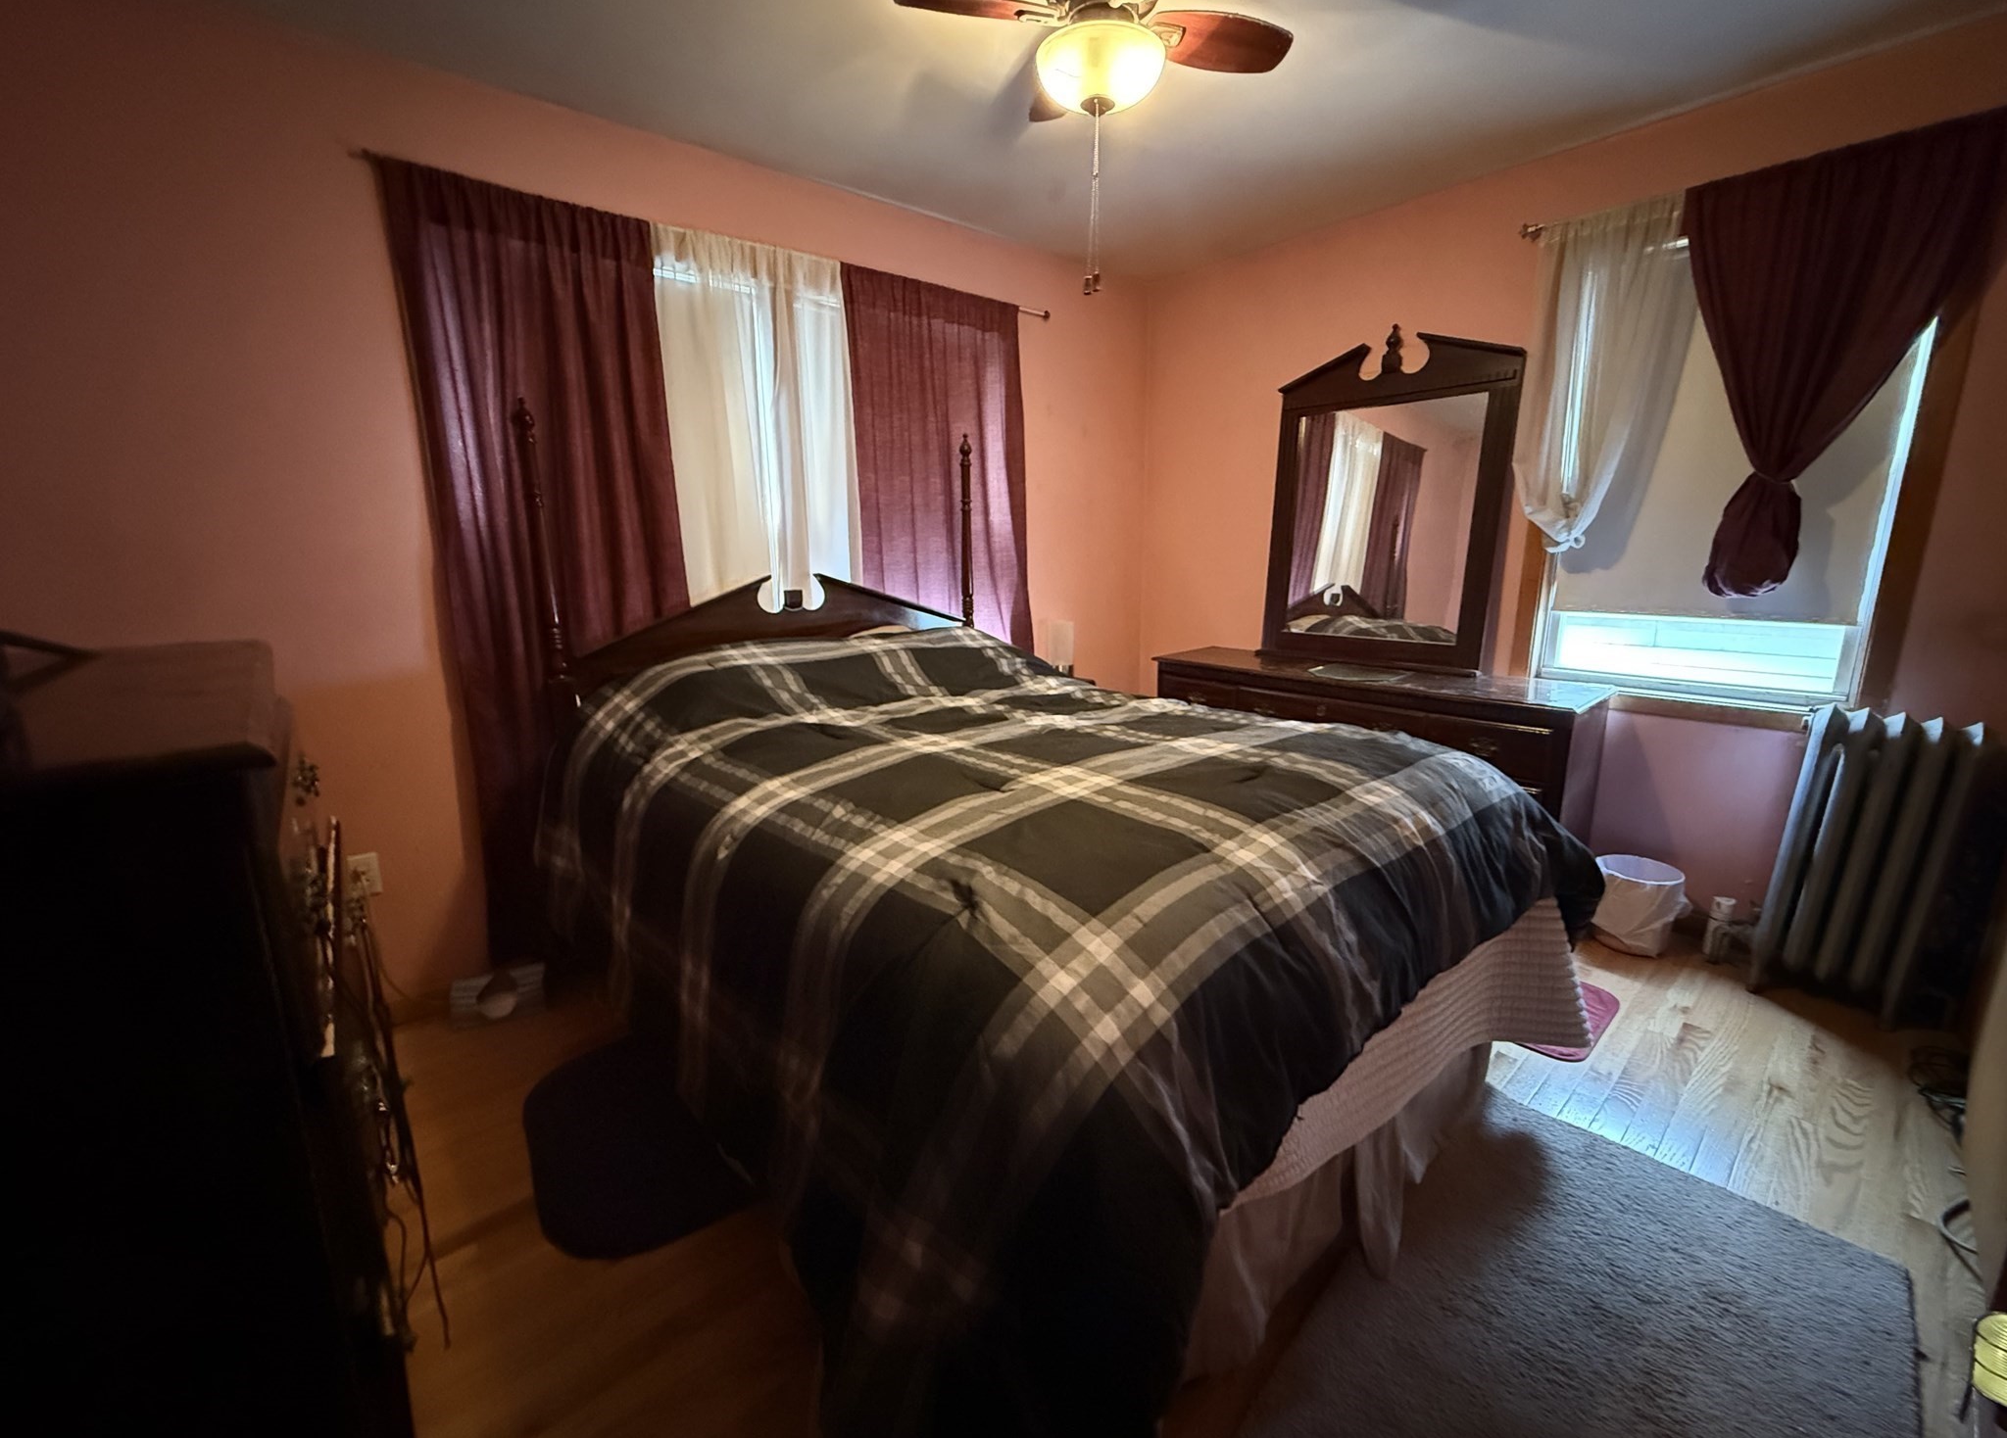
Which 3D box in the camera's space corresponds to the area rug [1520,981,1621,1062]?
[{"bbox_3d":[1.346,0.756,2.397,0.495,0.015,0.745,-11,16,-39],"label":"area rug"}]

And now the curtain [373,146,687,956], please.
[{"bbox_3d":[-1.226,-0.359,2.311,0.655,2.060,0.110,-11,16,-39],"label":"curtain"}]

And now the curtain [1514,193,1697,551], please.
[{"bbox_3d":[1.815,-1.027,2.506,0.120,1.015,0.405,-11,16,-39],"label":"curtain"}]

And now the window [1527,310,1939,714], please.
[{"bbox_3d":[2.085,-0.714,2.399,0.120,1.330,0.830,-11,16,-39],"label":"window"}]

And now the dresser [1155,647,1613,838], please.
[{"bbox_3d":[1.315,0.214,3.083,0.510,0.786,1.530,-11,16,-39],"label":"dresser"}]

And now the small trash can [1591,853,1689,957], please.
[{"bbox_3d":[1.991,0.586,2.568,0.240,0.258,0.240,-11,16,-39],"label":"small trash can"}]

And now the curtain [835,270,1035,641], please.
[{"bbox_3d":[-0.209,-0.566,3.162,0.840,2.040,0.110,-11,16,-39],"label":"curtain"}]

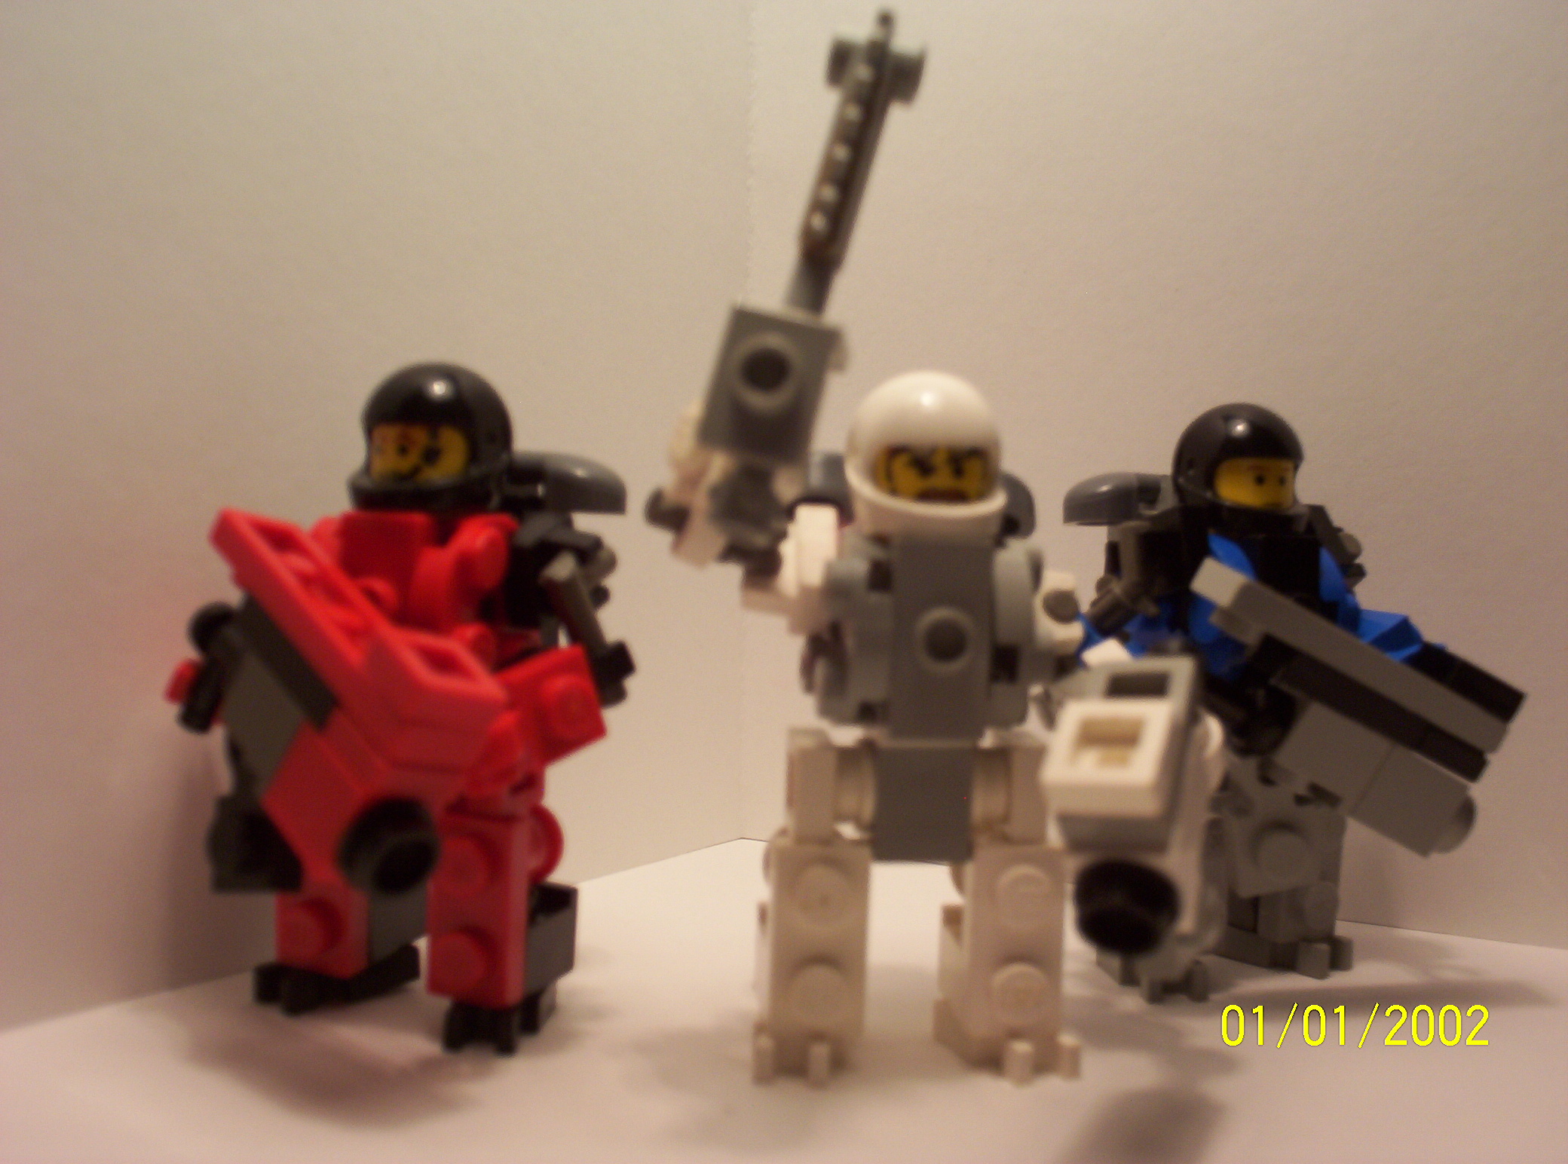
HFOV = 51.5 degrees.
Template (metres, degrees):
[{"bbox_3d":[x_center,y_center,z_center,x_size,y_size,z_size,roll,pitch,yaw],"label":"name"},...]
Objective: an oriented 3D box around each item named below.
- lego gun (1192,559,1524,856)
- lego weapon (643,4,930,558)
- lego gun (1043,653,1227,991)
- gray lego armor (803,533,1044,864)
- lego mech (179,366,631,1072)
[{"bbox_3d":[0.052,0.011,0.154,0.034,0.018,0.009,27,8,-16],"label":"lego gun"},{"bbox_3d":[0.001,-0.022,0.122,0.011,0.043,0.009,17,-5,0],"label":"lego weapon"},{"bbox_3d":[0.027,0.016,0.121,0.011,0.017,0.018,-1,37,22],"label":"lego gun"},{"bbox_3d":[0.012,0.009,0.135,0.019,0.026,0.015,0,1,-4],"label":"gray lego armor"},{"bbox_3d":[-0.032,0.009,0.143,0.035,0.057,0.033,1,2,18],"label":"lego mech"}]

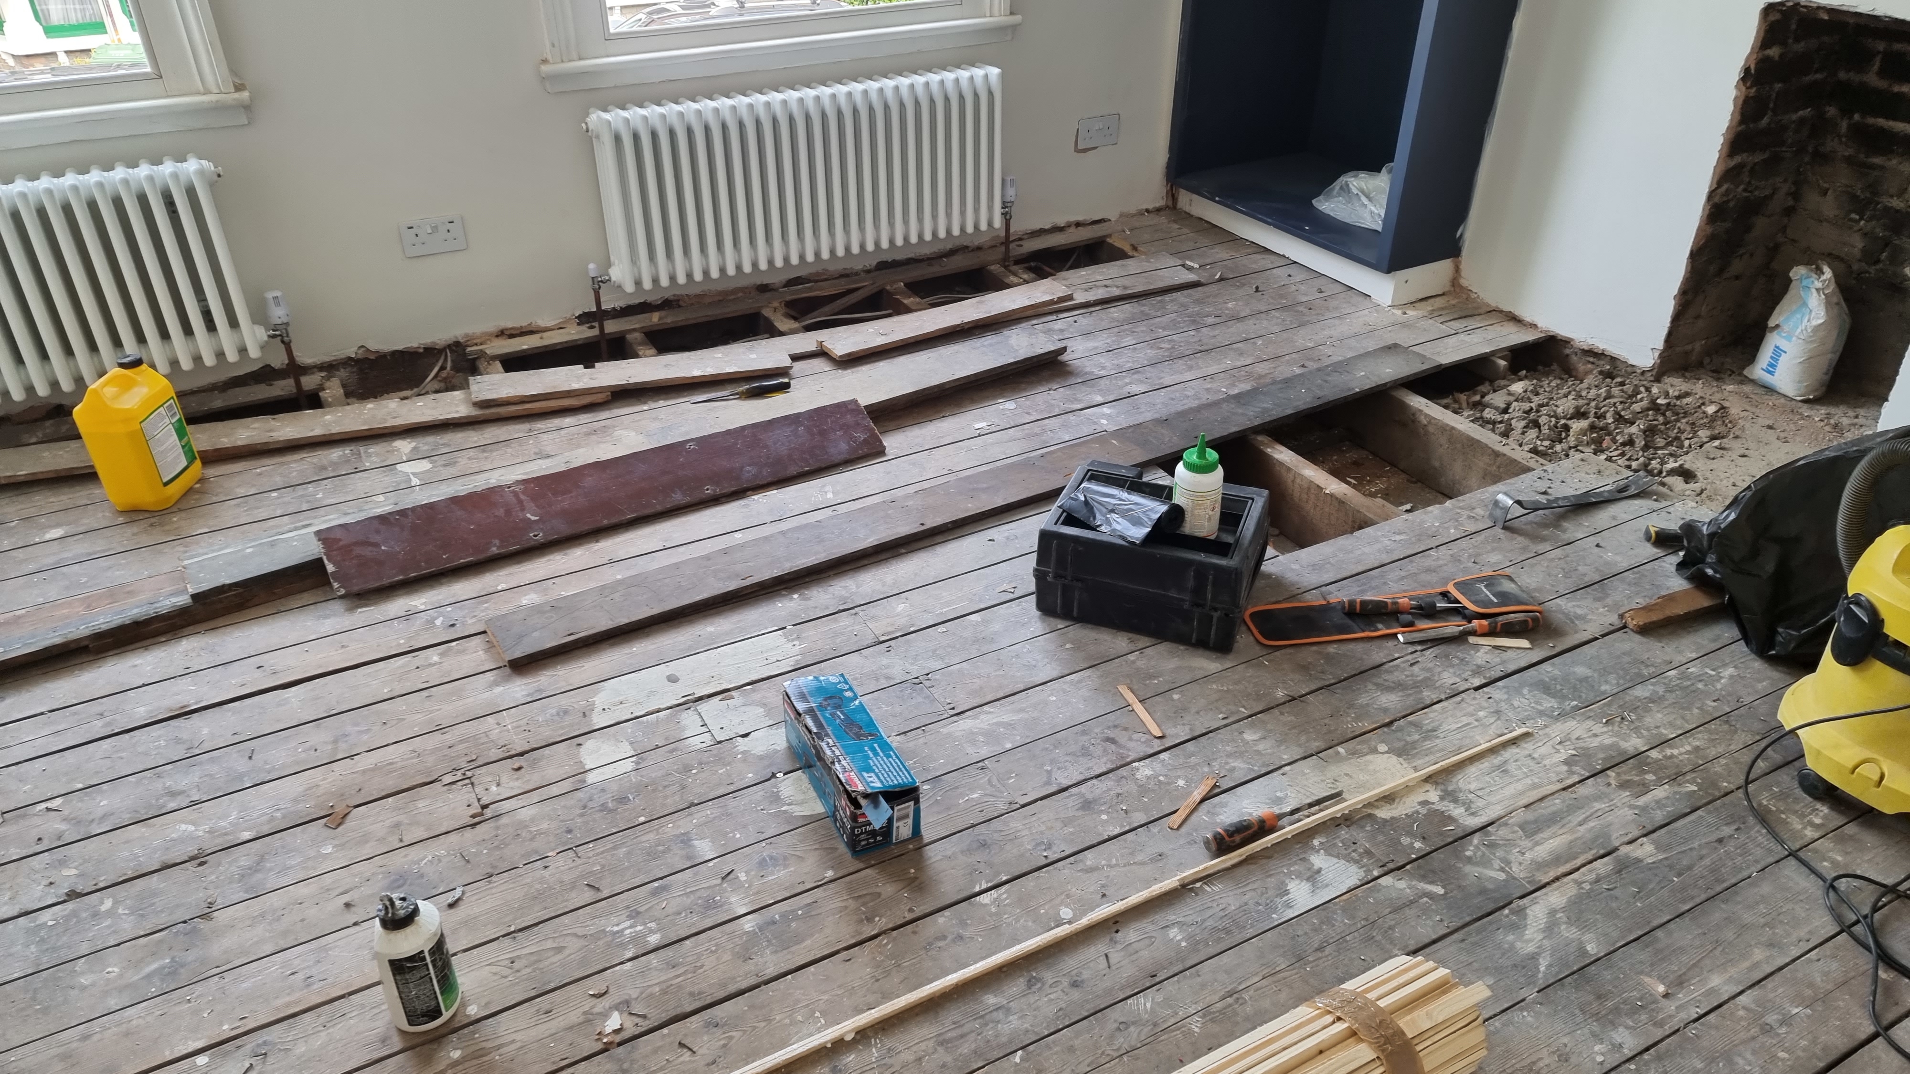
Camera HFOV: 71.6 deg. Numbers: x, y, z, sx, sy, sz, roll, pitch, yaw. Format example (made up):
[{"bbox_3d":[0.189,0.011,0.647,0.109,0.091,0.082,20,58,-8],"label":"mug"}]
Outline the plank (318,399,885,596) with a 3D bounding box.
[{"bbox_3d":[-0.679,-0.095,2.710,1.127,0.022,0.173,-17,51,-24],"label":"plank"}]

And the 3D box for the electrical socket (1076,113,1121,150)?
[{"bbox_3d":[0.435,-1.225,4.000,0.147,0.087,0.011,-16,36,-23],"label":"electrical socket"}]

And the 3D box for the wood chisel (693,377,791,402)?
[{"bbox_3d":[-0.504,-0.337,3.129,0.239,0.029,0.031,-13,35,-15],"label":"wood chisel"}]

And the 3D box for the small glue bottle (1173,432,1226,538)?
[{"bbox_3d":[0.437,-0.100,2.372,0.088,0.193,0.088,0,33,0],"label":"small glue bottle"}]

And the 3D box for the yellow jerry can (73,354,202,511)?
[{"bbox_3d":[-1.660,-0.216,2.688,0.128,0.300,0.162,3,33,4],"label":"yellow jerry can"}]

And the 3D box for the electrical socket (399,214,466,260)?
[{"bbox_3d":[-1.279,-0.737,3.251,0.147,0.087,0.011,-16,36,-23],"label":"electrical socket"}]

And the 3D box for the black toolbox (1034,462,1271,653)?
[{"bbox_3d":[0.366,0.025,2.429,0.366,0.174,0.284,12,35,17],"label":"black toolbox"}]

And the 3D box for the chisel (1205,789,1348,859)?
[{"bbox_3d":[0.477,0.416,1.961,0.252,0.030,0.031,-14,35,-23],"label":"chisel"}]

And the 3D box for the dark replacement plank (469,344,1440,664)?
[{"bbox_3d":[0.177,-0.126,2.800,2.270,0.023,0.142,-18,37,-26],"label":"dark replacement plank"}]

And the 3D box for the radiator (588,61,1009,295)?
[{"bbox_3d":[-0.384,-0.970,3.529,1.120,0.445,0.138,-16,36,-23],"label":"radiator"}]

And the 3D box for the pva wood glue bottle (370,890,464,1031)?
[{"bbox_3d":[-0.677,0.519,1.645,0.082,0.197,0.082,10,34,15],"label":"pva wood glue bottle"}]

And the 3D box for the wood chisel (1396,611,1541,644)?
[{"bbox_3d":[0.916,0.165,2.347,0.262,0.029,0.030,-6,33,-5],"label":"wood chisel"}]

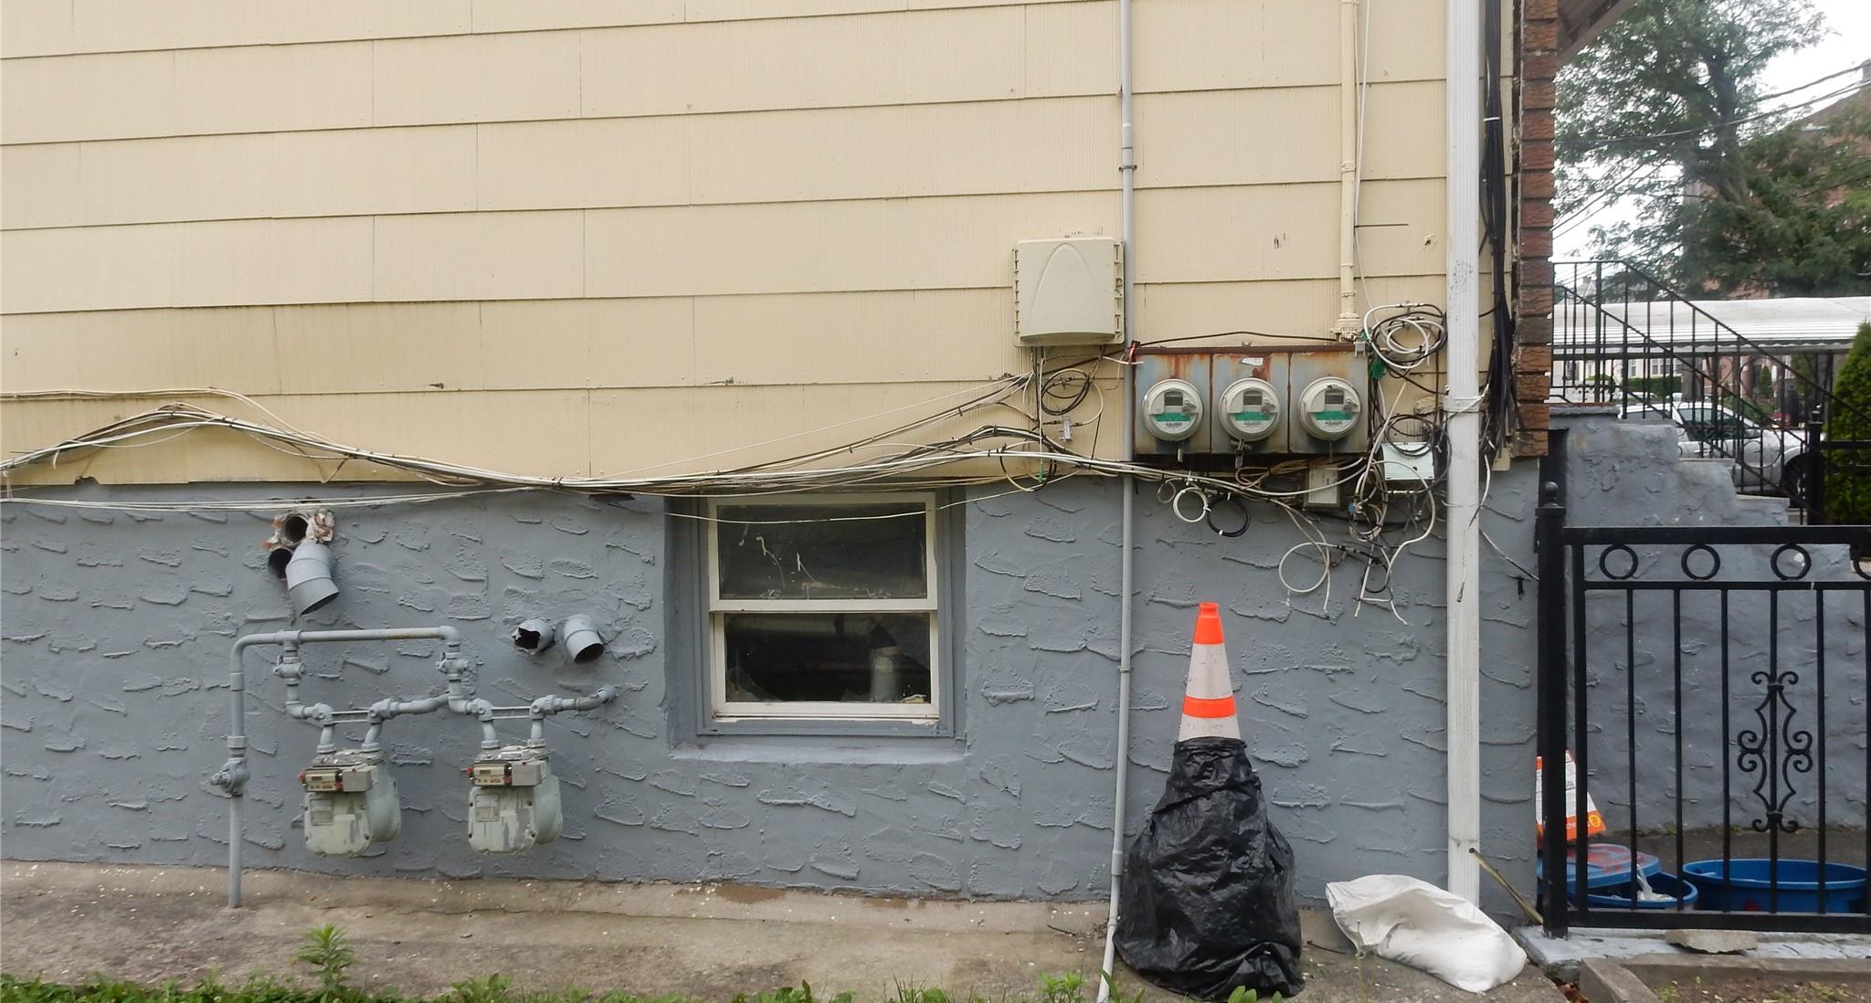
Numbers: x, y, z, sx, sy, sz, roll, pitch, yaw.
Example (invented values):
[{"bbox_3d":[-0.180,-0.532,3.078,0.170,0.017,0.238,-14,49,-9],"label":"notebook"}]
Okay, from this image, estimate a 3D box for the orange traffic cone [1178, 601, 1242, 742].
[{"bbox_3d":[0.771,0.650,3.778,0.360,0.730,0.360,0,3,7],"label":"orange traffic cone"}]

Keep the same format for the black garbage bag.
[{"bbox_3d":[0.749,0.976,3.746,0.490,0.610,0.490,0,3,7],"label":"black garbage bag"}]

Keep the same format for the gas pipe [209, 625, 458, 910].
[{"bbox_3d":[-1.876,0.849,4.310,0.790,0.890,0.120,0,3,7],"label":"gas pipe"}]

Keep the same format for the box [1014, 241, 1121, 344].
[{"bbox_3d":[0.405,-0.637,4.112,0.320,0.325,0.110,0,3,7],"label":"box"}]

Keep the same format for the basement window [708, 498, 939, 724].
[{"bbox_3d":[-0.365,0.347,4.435,0.765,0.745,0.100,0,3,7],"label":"basement window"}]

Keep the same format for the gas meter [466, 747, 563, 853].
[{"bbox_3d":[-1.327,0.938,4.264,0.235,0.320,0.220,-1,3,4],"label":"gas meter"}]

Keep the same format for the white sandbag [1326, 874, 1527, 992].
[{"bbox_3d":[1.348,1.177,3.729,0.540,0.200,0.330,1,3,35],"label":"white sandbag"}]

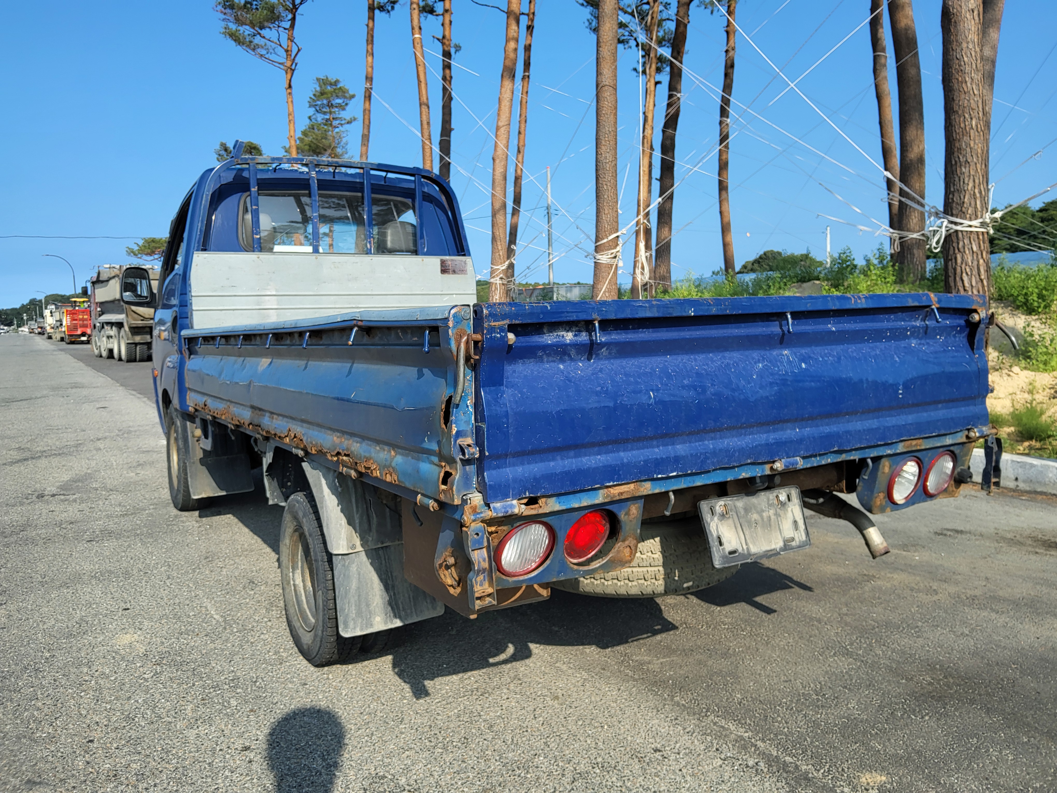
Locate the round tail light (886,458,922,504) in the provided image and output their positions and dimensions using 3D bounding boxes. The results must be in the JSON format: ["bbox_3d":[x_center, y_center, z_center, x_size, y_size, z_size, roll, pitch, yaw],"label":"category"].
[{"bbox_3d":[1.027,0.232,2.184,0.137,0.137,0.050,-5,20,-31],"label":"round tail light"}]

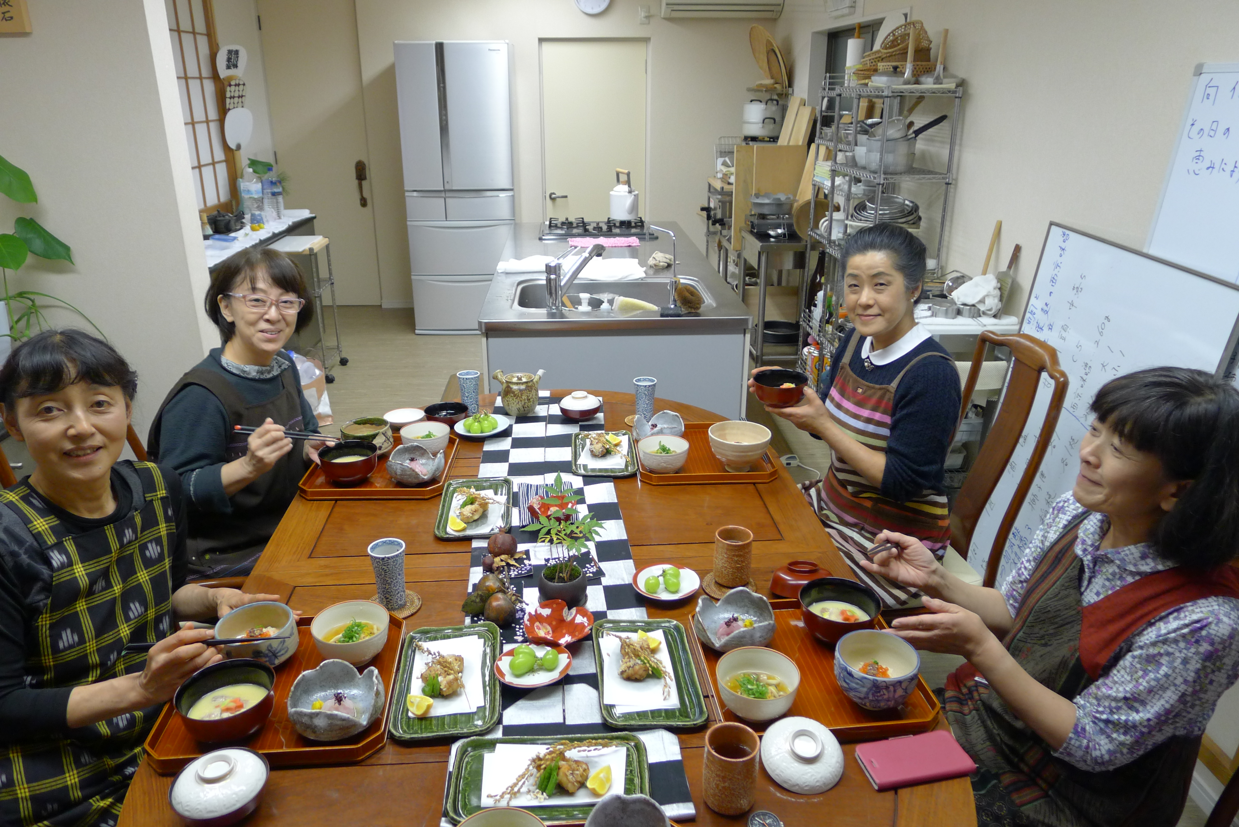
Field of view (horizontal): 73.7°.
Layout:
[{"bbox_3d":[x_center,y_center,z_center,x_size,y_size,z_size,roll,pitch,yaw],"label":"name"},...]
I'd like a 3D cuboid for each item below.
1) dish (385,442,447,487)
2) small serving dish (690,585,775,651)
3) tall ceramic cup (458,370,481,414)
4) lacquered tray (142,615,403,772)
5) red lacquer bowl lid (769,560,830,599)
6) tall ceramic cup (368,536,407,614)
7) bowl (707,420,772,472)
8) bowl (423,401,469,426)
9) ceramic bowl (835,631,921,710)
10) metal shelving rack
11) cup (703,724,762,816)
[{"bbox_3d":[-0.460,0.123,1.873,0.130,0.066,0.130,0,21,0],"label":"dish"},{"bbox_3d":[0.180,0.339,1.324,0.131,0.061,0.131,-1,21,-4],"label":"small serving dish"},{"bbox_3d":[-0.411,-0.058,2.279,0.063,0.115,0.063,-1,21,-4],"label":"tall ceramic cup"},{"bbox_3d":[-0.485,0.399,1.222,0.309,0.024,0.303,-2,22,-5],"label":"lacquered tray"},{"bbox_3d":[0.322,0.287,1.448,0.114,0.044,0.114,0,7,0],"label":"red lacquer bowl lid"},{"bbox_3d":[-0.394,0.279,1.417,0.062,0.113,0.062,0,21,0],"label":"tall ceramic cup"},{"bbox_3d":[0.280,0.085,1.939,0.147,0.088,0.147,0,21,0],"label":"bowl"},{"bbox_3d":[-0.469,0.006,2.243,0.121,0.037,0.121,0,21,0],"label":"bowl"},{"bbox_3d":[0.368,0.380,1.198,0.120,0.075,0.120,0,21,0],"label":"ceramic bowl"},{"bbox_3d":[1.109,-0.692,3.871,0.320,1.560,1.130,-1,21,-4],"label":"metal shelving rack"},{"bbox_3d":[0.141,0.446,1.038,0.067,0.088,0.067,0,21,0],"label":"cup"}]

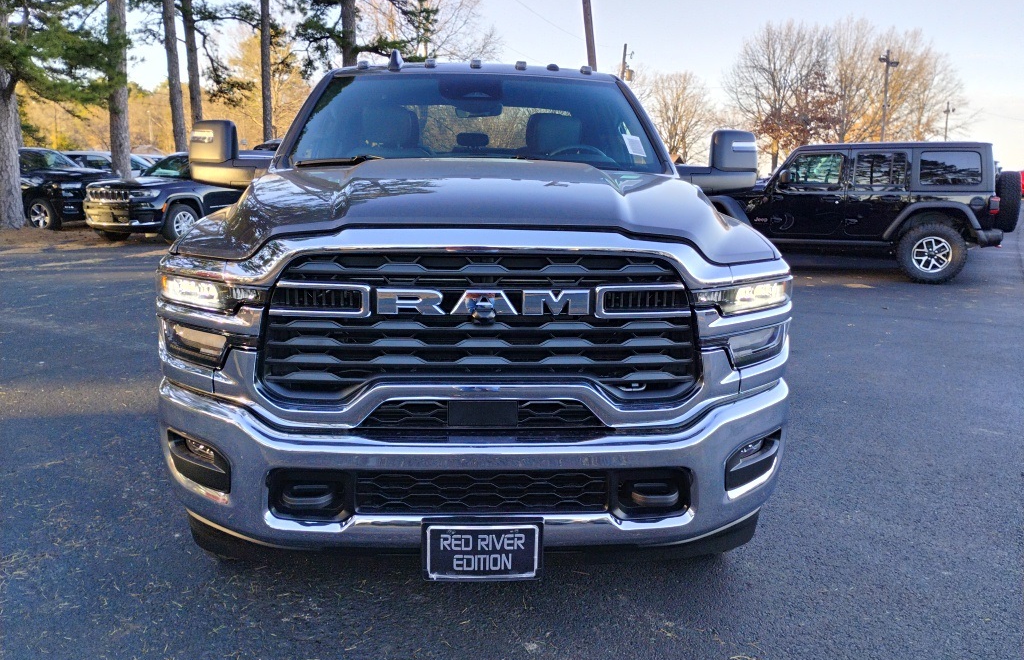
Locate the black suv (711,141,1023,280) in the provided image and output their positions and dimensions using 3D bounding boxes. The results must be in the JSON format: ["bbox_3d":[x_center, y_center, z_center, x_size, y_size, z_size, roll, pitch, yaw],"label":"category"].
[{"bbox_3d":[4.490,-1.797,11.983,4.780,1.860,1.900,4,12,16],"label":"black suv"}]

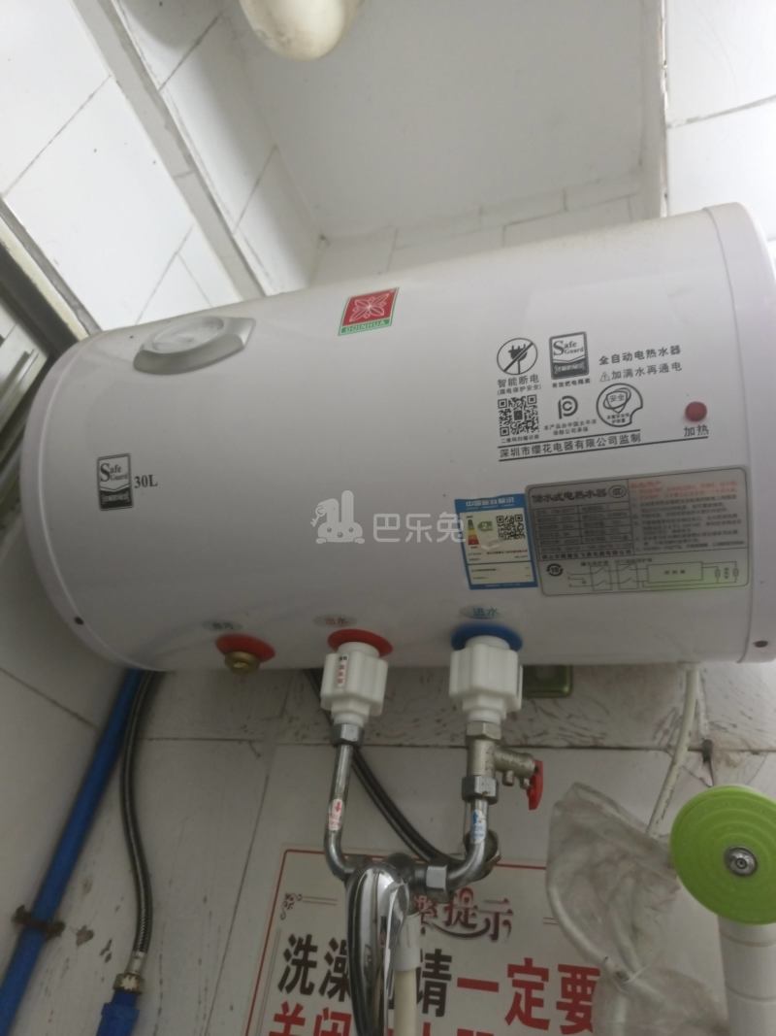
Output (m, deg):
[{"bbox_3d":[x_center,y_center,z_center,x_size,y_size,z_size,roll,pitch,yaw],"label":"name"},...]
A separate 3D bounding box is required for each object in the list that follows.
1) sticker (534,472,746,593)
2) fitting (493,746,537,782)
[{"bbox_3d":[0.158,0.013,0.438,0.128,0.005,0.080,-5,-68,19],"label":"sticker"},{"bbox_3d":[0.087,0.170,0.471,0.030,0.019,0.015,15,-38,-5],"label":"fitting"}]

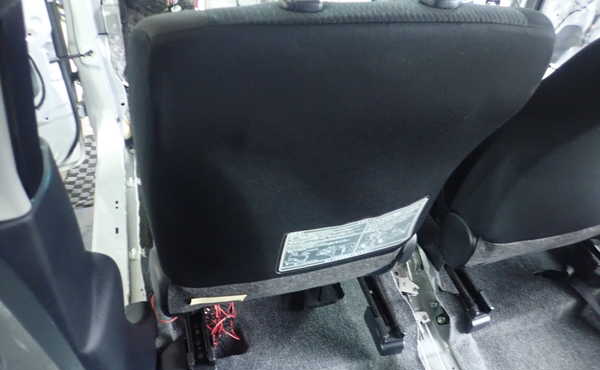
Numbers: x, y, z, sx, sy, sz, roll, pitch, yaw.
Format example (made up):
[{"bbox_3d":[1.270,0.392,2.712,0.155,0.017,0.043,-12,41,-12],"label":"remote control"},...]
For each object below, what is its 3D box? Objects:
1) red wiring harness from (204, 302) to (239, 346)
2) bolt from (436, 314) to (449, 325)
[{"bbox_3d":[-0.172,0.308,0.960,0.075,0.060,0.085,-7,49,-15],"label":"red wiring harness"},{"bbox_3d":[0.335,0.317,1.020,0.023,0.014,0.023,-7,49,-15],"label":"bolt"}]

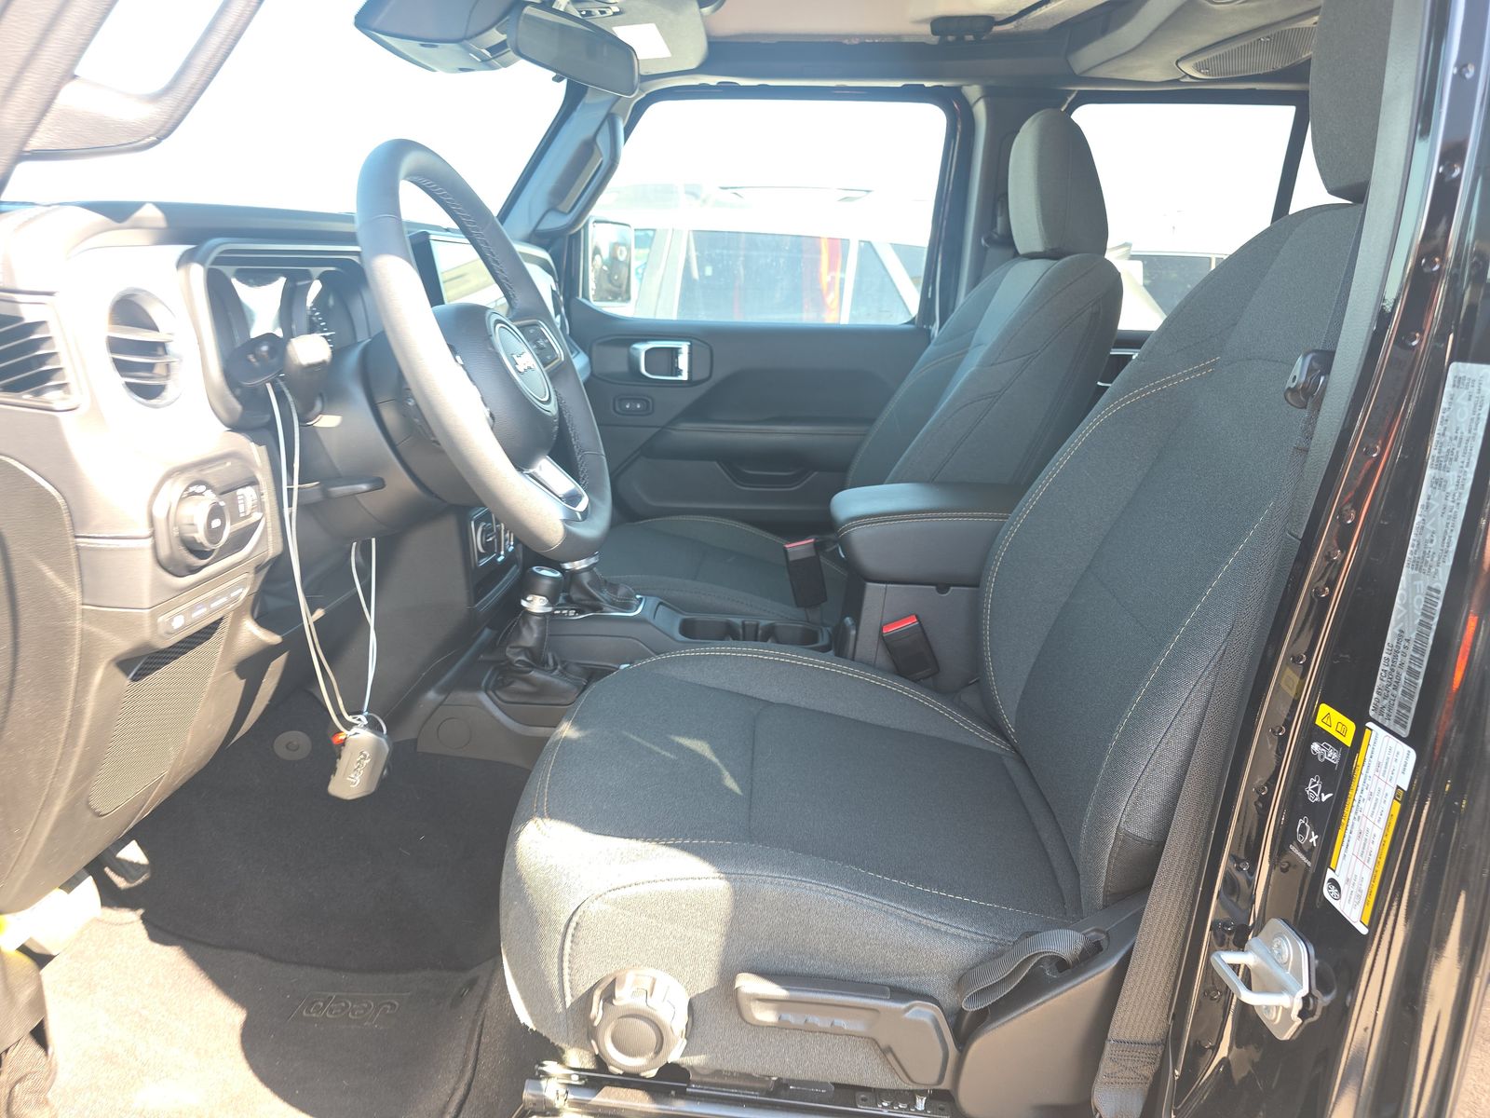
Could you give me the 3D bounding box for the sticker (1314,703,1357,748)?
[{"bbox_3d":[0.326,0.091,0.546,0.002,0.014,0.037,2,14,2],"label":"sticker"}]

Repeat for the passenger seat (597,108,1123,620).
[{"bbox_3d":[0.148,-0.252,1.591,0.790,0.870,0.530,2,14,2],"label":"passenger seat"}]

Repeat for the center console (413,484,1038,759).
[{"bbox_3d":[0.033,0.071,1.296,0.870,0.340,0.270,2,14,2],"label":"center console"}]

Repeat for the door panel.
[{"bbox_3d":[-0.009,-0.257,1.928,0.730,0.470,0.090,2,14,2],"label":"door panel"}]

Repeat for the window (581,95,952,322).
[{"bbox_3d":[0.024,-0.646,1.860,0.670,0.385,0.030,2,19,2],"label":"window"}]

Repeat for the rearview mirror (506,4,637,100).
[{"bbox_3d":[-0.201,-0.591,1.156,0.036,0.064,0.240,19,19,19],"label":"rearview mirror"}]

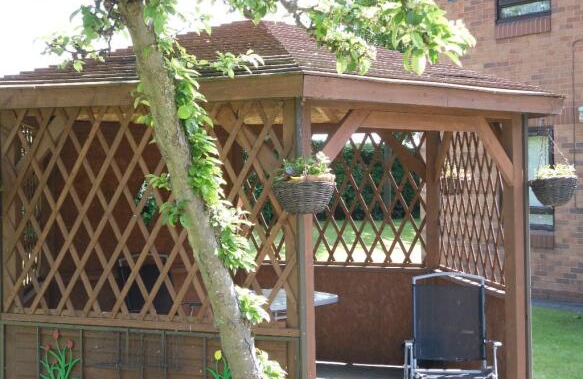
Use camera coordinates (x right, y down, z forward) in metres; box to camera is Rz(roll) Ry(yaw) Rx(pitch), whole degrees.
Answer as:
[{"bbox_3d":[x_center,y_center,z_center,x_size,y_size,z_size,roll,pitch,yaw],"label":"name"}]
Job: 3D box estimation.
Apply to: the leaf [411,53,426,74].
[{"bbox_3d":[0.453,-0.449,3.300,0.053,0.070,0.030,-1,1,0],"label":"leaf"}]

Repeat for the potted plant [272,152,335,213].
[{"bbox_3d":[0.059,-0.034,4.536,0.305,0.300,0.300,-1,1,0],"label":"potted plant"}]

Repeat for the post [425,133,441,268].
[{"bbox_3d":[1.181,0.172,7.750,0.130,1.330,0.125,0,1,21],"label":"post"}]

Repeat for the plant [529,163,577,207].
[{"bbox_3d":[1.653,-0.025,5.859,0.305,0.280,0.300,-1,1,0],"label":"plant"}]

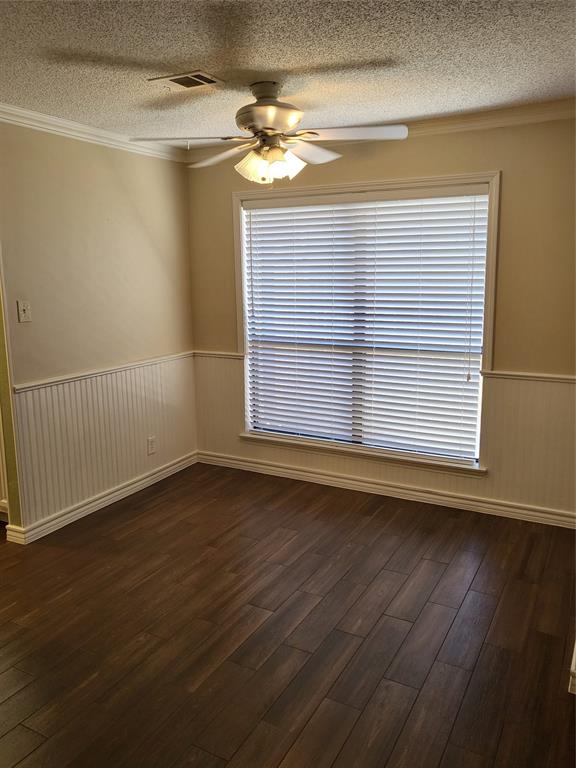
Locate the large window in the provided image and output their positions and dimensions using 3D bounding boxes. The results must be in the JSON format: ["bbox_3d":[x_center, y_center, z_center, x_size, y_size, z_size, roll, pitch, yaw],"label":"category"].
[{"bbox_3d":[0.441,-0.409,4.000,1.765,1.752,0.100,5,13,27],"label":"large window"}]

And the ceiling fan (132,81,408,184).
[{"bbox_3d":[-0.071,-1.220,2.824,1.280,0.440,1.270,5,13,27],"label":"ceiling fan"}]

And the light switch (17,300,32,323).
[{"bbox_3d":[-1.480,-0.405,3.244,0.014,0.117,0.078,5,13,27],"label":"light switch"}]

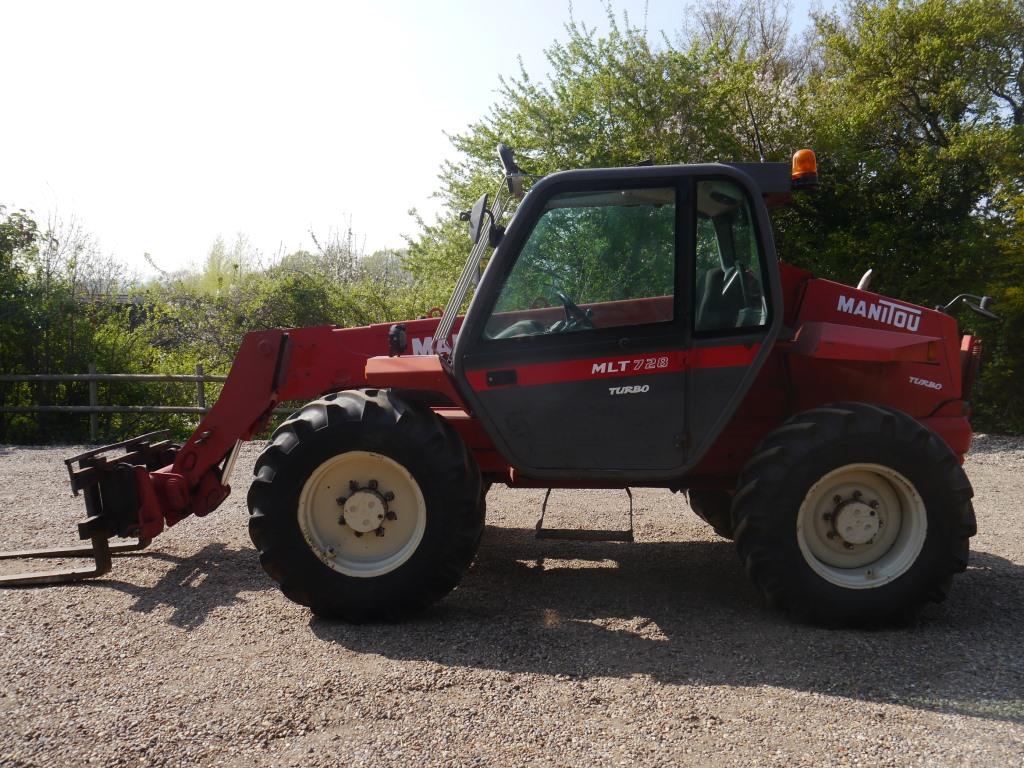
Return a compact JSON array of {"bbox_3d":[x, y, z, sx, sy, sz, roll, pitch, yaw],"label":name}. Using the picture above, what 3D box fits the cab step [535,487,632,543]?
[{"bbox_3d":[0.391,0.710,4.470,0.520,0.290,0.200,0,2,2],"label":"cab step"}]

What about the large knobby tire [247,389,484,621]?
[{"bbox_3d":[-0.770,0.638,4.490,1.230,1.210,0.430,0,2,2],"label":"large knobby tire"}]

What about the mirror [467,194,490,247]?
[{"bbox_3d":[-0.176,-0.882,4.430,0.070,0.275,0.180,13,0,-13],"label":"mirror"}]

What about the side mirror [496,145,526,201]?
[{"bbox_3d":[-0.013,-1.363,5.300,0.080,0.360,0.190,-12,7,28],"label":"side mirror"}]

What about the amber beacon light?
[{"bbox_3d":[1.677,-1.230,4.750,0.152,0.235,0.152,0,2,2],"label":"amber beacon light"}]

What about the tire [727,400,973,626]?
[{"bbox_3d":[1.788,0.683,4.420,1.230,1.200,0.430,0,2,2],"label":"tire"}]

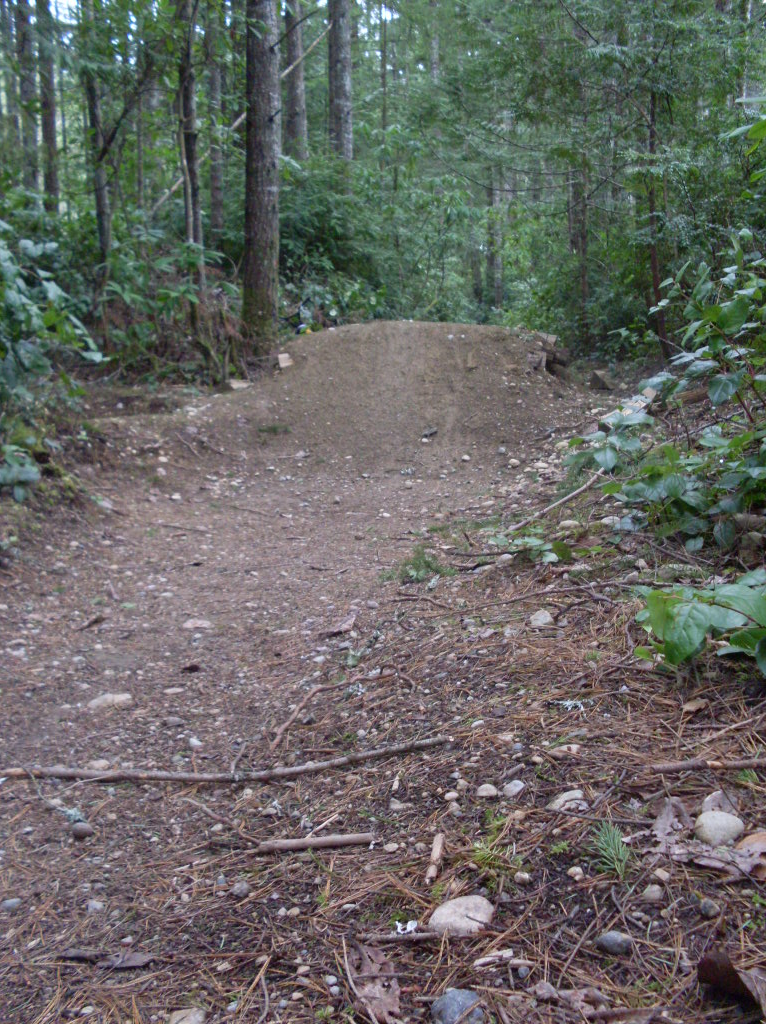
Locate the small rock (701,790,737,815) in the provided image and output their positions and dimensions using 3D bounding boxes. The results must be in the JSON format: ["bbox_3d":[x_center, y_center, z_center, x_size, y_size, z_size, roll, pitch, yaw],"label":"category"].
[{"bbox_3d":[0.390,0.340,1.301,0.043,0.036,0.032,2,7,17],"label":"small rock"}]

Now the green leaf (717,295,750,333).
[{"bbox_3d":[0.750,-0.421,2.400,0.068,0.083,0.038,1,8,0],"label":"green leaf"}]

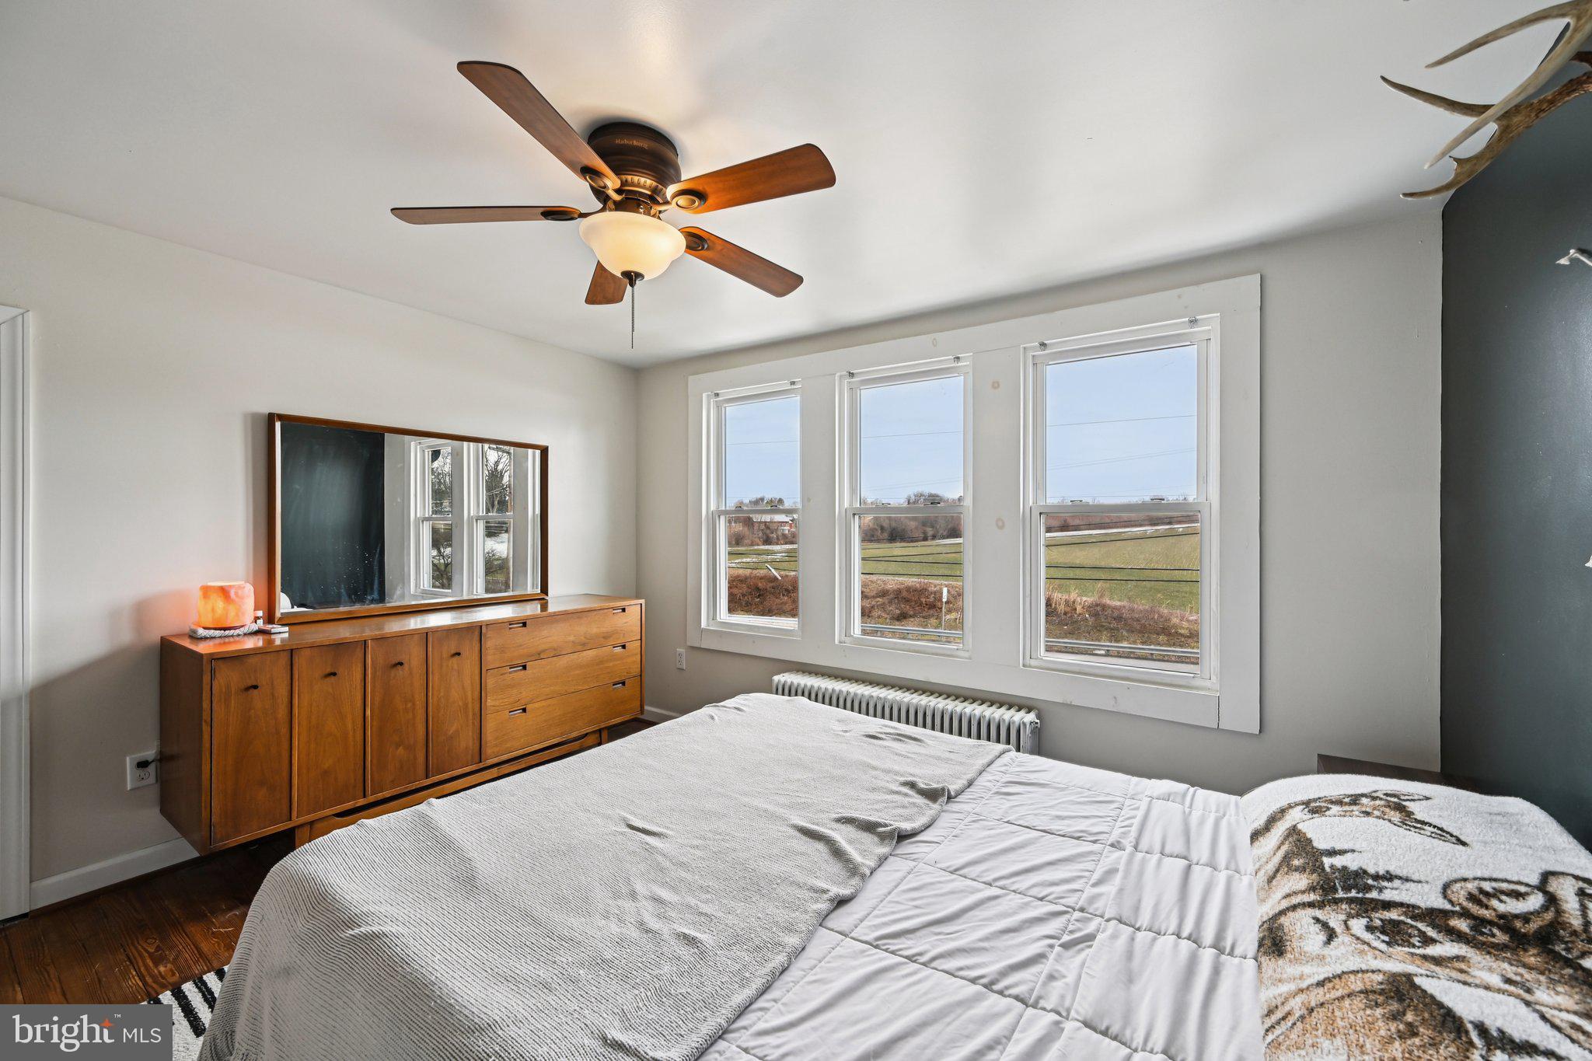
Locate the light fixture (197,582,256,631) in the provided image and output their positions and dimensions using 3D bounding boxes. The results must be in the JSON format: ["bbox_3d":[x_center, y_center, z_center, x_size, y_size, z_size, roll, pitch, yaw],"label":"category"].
[{"bbox_3d":[-2.046,0.268,2.227,0.150,0.147,0.150,0,0,34],"label":"light fixture"}]

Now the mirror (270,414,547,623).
[{"bbox_3d":[-1.681,-0.046,2.853,0.070,0.799,1.154,0,0,34],"label":"mirror"}]

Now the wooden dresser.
[{"bbox_3d":[-1.500,0.774,2.720,0.497,0.806,1.739,0,0,34],"label":"wooden dresser"}]

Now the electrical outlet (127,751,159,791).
[{"bbox_3d":[-2.232,0.819,2.113,0.008,0.114,0.071,0,0,34],"label":"electrical outlet"}]

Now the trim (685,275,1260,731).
[{"bbox_3d":[0.504,-0.101,2.910,2.682,1.575,0.090,0,0,34],"label":"trim"}]

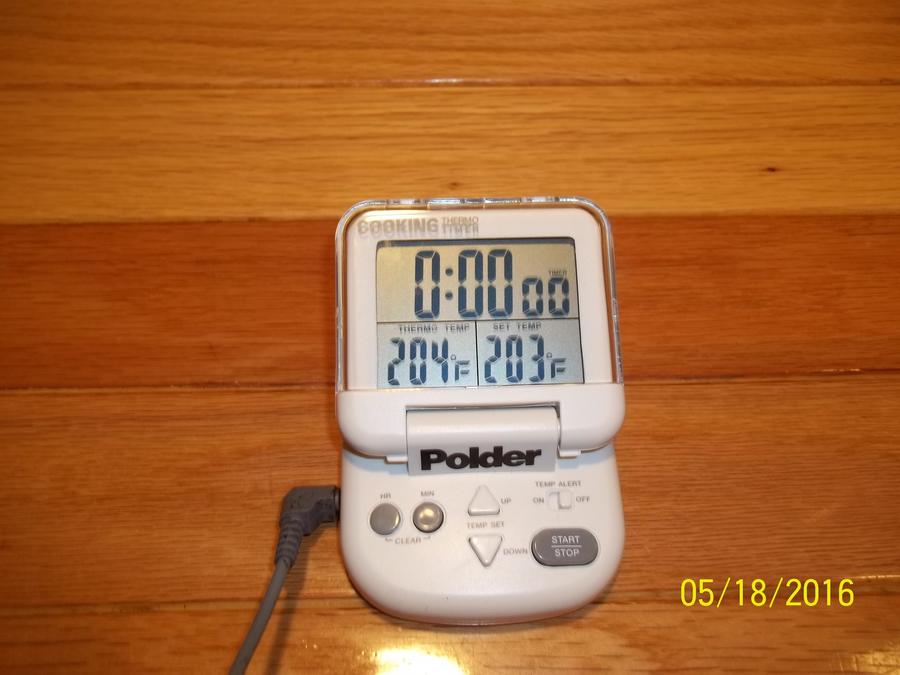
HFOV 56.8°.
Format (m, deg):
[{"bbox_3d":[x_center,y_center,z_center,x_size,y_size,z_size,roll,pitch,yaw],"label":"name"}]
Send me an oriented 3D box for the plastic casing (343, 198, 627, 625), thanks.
[{"bbox_3d":[0.008,0.017,0.205,0.069,0.041,0.101,-1,65,-3],"label":"plastic casing"}]

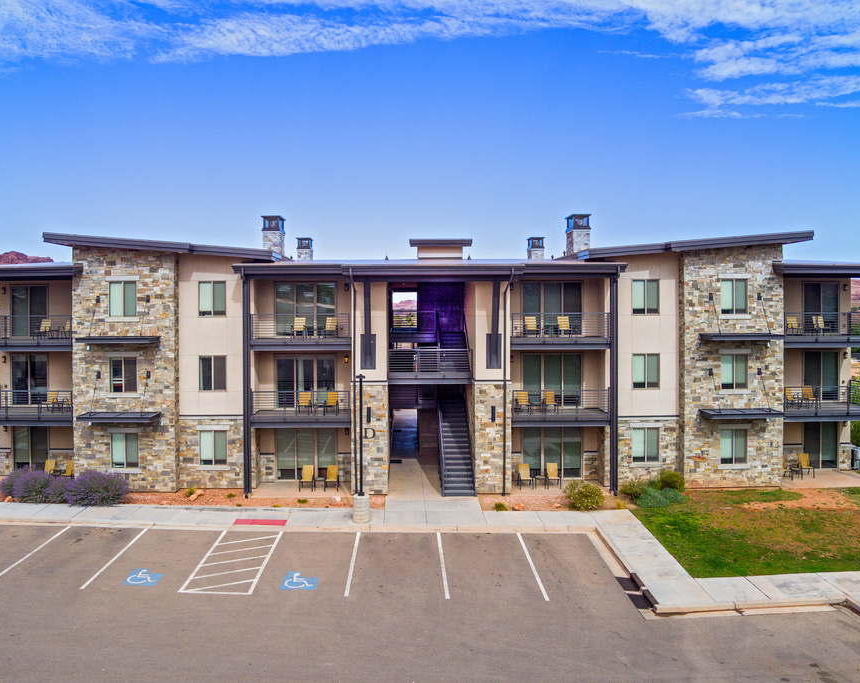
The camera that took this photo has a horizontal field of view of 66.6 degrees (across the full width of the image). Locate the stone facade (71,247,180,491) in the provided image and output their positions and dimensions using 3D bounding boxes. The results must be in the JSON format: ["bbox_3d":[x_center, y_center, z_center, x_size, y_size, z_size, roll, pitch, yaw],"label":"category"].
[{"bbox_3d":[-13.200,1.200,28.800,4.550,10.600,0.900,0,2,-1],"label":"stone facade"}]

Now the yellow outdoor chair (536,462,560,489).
[{"bbox_3d":[5.314,5.823,28.200,0.620,0.960,0.700,0,2,-1],"label":"yellow outdoor chair"}]

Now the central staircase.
[{"bbox_3d":[1.184,4.505,28.900,1.400,3.600,4.500,0,2,-1],"label":"central staircase"}]

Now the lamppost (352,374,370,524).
[{"bbox_3d":[-2.524,3.939,23.947,0.620,5.443,0.620,0,2,-1],"label":"lamppost"}]

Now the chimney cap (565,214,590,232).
[{"bbox_3d":[7.237,-5.705,31.899,0.910,0.720,1.400,0,2,-1],"label":"chimney cap"}]

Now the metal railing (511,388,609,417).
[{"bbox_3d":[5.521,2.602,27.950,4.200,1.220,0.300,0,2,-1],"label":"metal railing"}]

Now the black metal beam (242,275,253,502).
[{"bbox_3d":[-7.523,1.898,27.000,0.310,9.100,0.310,0,2,-1],"label":"black metal beam"}]

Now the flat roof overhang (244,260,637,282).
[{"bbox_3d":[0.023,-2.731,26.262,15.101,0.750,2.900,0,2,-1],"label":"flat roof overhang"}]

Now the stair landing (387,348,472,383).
[{"bbox_3d":[0.022,1.060,28.650,3.600,1.470,1.500,0,2,-1],"label":"stair landing"}]

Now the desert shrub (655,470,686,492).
[{"bbox_3d":[10.300,6.000,28.100,1.200,0.880,1.100,0,2,-1],"label":"desert shrub"}]

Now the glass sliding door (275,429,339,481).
[{"bbox_3d":[-5.215,4.788,27.810,2.630,2.370,0.120,0,2,-1],"label":"glass sliding door"}]

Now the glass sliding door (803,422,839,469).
[{"bbox_3d":[18.167,4.772,30.400,1.680,2.330,0.150,0,2,-1],"label":"glass sliding door"}]

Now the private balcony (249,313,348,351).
[{"bbox_3d":[-5.322,-0.427,28.074,4.150,1.500,2.150,0,2,-1],"label":"private balcony"}]

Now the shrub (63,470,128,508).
[{"bbox_3d":[-12.947,5.730,25.400,2.250,1.120,1.950,0,2,-1],"label":"shrub"}]

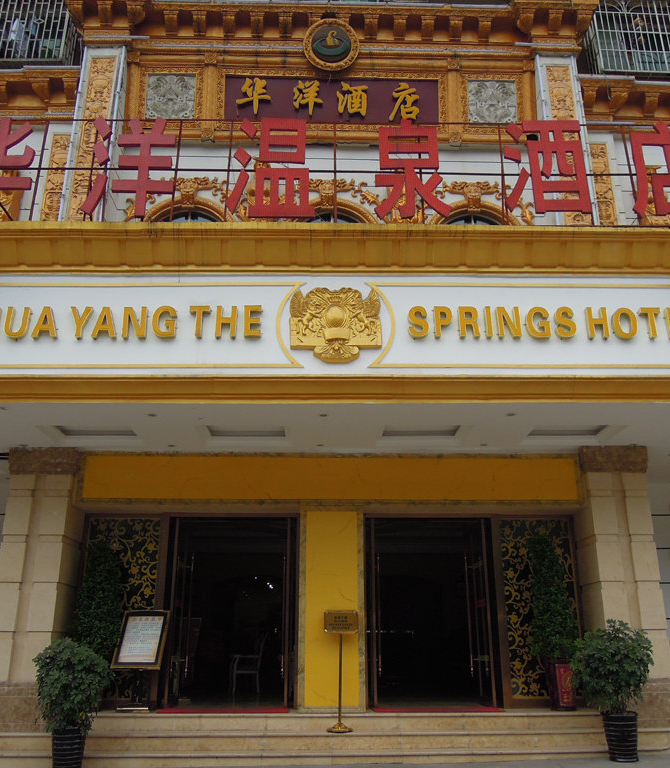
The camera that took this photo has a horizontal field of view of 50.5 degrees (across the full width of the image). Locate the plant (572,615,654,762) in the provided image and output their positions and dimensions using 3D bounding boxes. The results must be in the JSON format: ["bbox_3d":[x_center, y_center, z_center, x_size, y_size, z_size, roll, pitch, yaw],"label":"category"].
[{"bbox_3d":[2.772,3.019,7.078,0.820,1.292,0.800,0,-19,-1],"label":"plant"}]

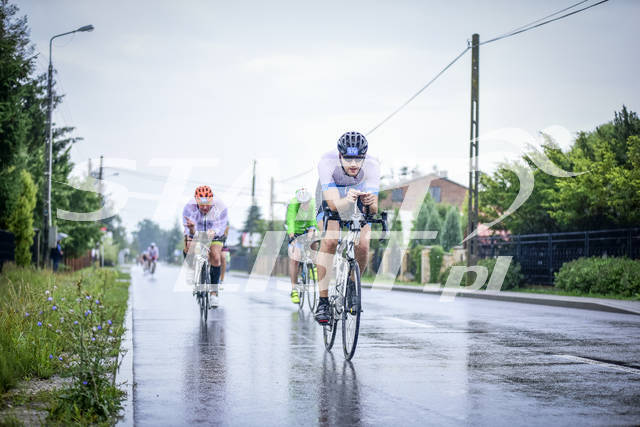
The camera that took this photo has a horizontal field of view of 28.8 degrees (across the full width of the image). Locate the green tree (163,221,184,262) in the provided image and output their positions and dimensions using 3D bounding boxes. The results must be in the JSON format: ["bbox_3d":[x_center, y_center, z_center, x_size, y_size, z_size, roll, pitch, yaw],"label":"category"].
[{"bbox_3d":[-21.776,4.311,185.000,3.300,6.540,3.300,1,-2,-8],"label":"green tree"}]

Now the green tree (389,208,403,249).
[{"bbox_3d":[3.336,1.282,55.000,0.720,3.000,0.720,1,-2,-8],"label":"green tree"}]

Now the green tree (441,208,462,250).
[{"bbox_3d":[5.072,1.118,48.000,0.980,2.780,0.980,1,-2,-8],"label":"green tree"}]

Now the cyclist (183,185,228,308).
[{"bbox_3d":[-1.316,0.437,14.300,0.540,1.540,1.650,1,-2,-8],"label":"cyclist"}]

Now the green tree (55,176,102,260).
[{"bbox_3d":[-15.977,0.626,82.000,3.500,6.130,3.500,1,-2,-8],"label":"green tree"}]

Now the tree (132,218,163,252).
[{"bbox_3d":[-34.650,5.323,250.000,6.200,8.800,6.200,1,-2,-9],"label":"tree"}]

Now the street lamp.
[{"bbox_3d":[-9.295,-2.421,46.000,1.950,9.130,0.350,1,-2,-8],"label":"street lamp"}]

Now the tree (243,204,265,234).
[{"bbox_3d":[-5.984,2.025,112.000,2.300,5.670,2.300,1,-2,-8],"label":"tree"}]

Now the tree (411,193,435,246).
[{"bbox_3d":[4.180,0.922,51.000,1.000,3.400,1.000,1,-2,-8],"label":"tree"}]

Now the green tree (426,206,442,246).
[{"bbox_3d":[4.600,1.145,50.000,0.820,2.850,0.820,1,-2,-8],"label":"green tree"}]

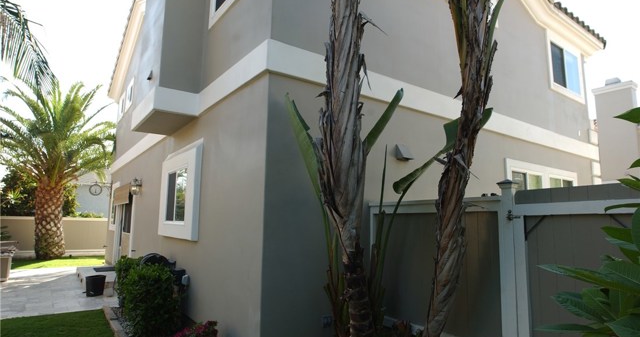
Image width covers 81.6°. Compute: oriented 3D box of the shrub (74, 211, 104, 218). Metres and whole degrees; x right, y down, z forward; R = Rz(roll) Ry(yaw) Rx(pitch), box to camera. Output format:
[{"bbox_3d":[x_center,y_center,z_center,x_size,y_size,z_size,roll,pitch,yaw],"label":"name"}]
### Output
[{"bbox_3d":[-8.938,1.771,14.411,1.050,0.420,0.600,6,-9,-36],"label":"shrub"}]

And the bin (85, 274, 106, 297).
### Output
[{"bbox_3d":[-4.331,2.236,7.140,0.350,0.390,0.350,6,-9,-36],"label":"bin"}]

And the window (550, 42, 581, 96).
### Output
[{"bbox_3d":[5.631,-2.264,8.506,1.466,0.945,0.100,6,-9,-36],"label":"window"}]

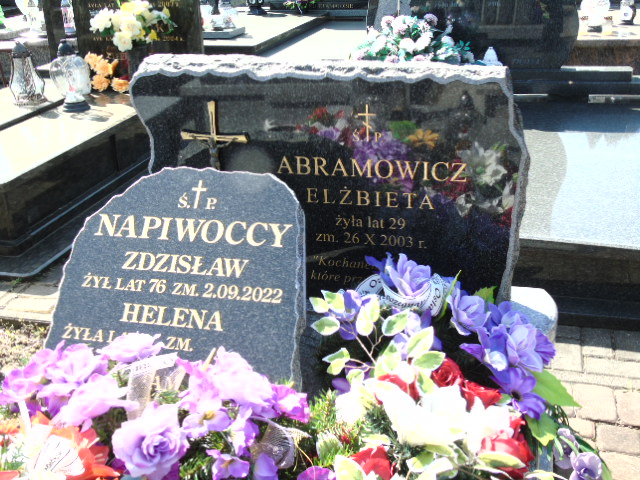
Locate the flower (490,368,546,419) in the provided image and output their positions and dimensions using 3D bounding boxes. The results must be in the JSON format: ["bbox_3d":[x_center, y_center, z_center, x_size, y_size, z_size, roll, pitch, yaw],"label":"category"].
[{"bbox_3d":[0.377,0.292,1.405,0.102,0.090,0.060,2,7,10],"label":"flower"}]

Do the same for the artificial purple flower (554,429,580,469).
[{"bbox_3d":[0.442,0.374,1.320,0.045,0.068,0.042,-3,24,0],"label":"artificial purple flower"}]

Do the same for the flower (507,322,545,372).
[{"bbox_3d":[0.428,0.224,1.540,0.077,0.097,0.065,-9,-15,-15],"label":"flower"}]

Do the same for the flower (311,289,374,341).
[{"bbox_3d":[0.045,0.148,1.470,0.115,0.080,0.075,1,27,9],"label":"flower"}]

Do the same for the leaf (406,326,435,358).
[{"bbox_3d":[0.188,0.191,1.380,0.050,0.055,0.022,-4,26,-1],"label":"leaf"}]

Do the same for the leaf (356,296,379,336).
[{"bbox_3d":[0.084,0.135,1.300,0.036,0.066,0.030,4,15,16],"label":"leaf"}]

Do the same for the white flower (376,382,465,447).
[{"bbox_3d":[0.165,0.287,1.215,0.138,0.080,0.100,2,25,10],"label":"white flower"}]

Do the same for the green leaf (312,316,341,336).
[{"bbox_3d":[0.012,0.164,1.400,0.050,0.032,0.020,0,26,6],"label":"green leaf"}]

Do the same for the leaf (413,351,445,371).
[{"bbox_3d":[0.207,0.230,1.410,0.063,0.020,0.036,-14,61,-8],"label":"leaf"}]

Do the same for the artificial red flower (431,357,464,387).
[{"bbox_3d":[0.235,0.243,1.365,0.064,0.050,0.058,4,25,16],"label":"artificial red flower"}]

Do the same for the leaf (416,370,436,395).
[{"bbox_3d":[0.199,0.266,1.380,0.035,0.040,0.020,-4,26,-1],"label":"leaf"}]

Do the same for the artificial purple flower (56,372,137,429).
[{"bbox_3d":[-0.380,0.271,1.250,0.132,0.085,0.085,-7,61,-11],"label":"artificial purple flower"}]

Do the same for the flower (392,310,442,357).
[{"bbox_3d":[0.193,0.187,1.460,0.093,0.075,0.065,-4,26,-1],"label":"flower"}]

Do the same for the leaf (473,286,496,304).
[{"bbox_3d":[0.369,0.125,1.660,0.052,0.041,0.020,0,-17,6],"label":"leaf"}]

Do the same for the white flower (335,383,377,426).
[{"bbox_3d":[0.068,0.314,1.420,0.080,0.065,0.080,1,60,7],"label":"white flower"}]

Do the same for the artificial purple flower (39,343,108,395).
[{"bbox_3d":[-0.443,0.231,1.330,0.120,0.085,0.083,-7,61,-11],"label":"artificial purple flower"}]

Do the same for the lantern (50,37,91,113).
[{"bbox_3d":[-1.287,-0.850,3.820,0.195,0.345,0.135,-3,24,0],"label":"lantern"}]

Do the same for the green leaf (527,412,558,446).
[{"bbox_3d":[0.421,0.359,1.400,0.055,0.055,0.030,-13,28,-18],"label":"green leaf"}]

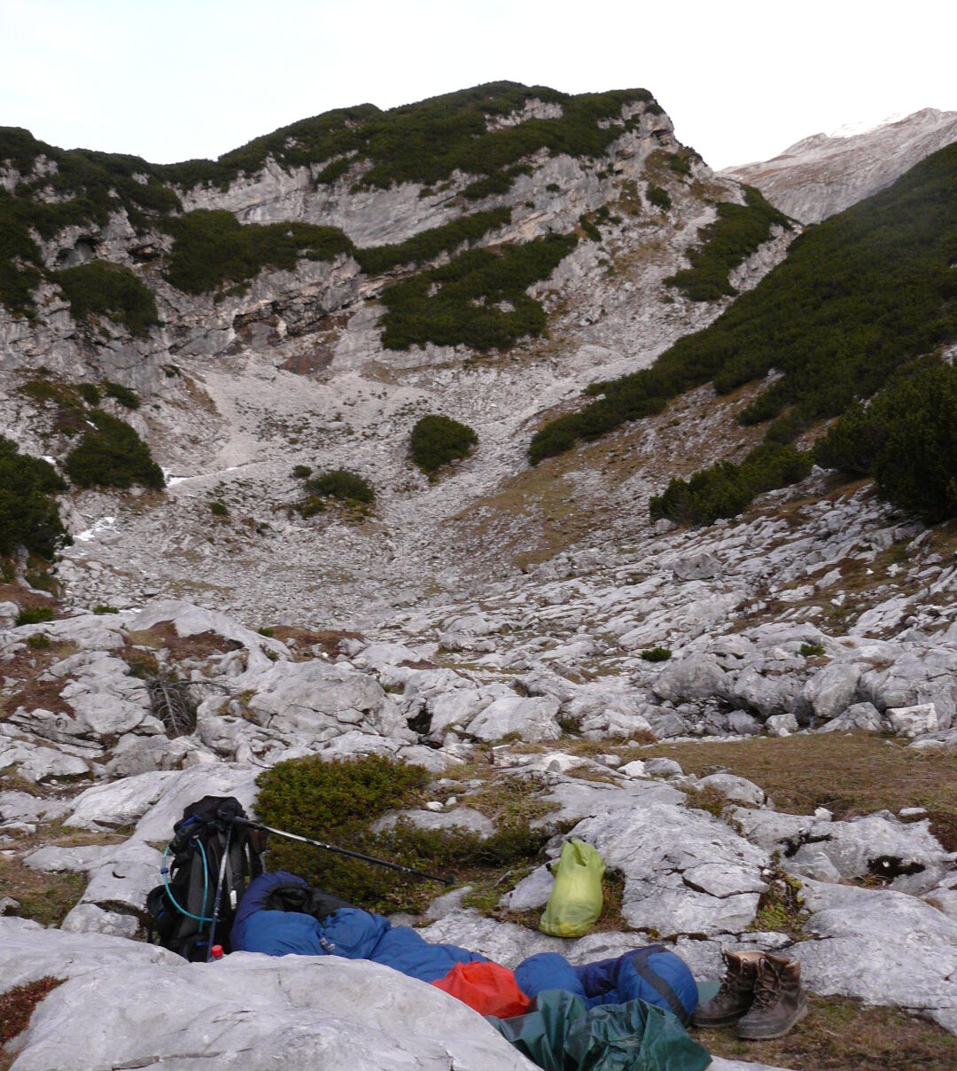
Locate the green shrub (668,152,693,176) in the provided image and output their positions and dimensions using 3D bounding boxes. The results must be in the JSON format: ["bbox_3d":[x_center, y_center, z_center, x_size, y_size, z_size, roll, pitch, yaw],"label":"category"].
[{"bbox_3d":[22.874,-41.917,150.000,2.800,2.700,2.600,0,0,0],"label":"green shrub"}]

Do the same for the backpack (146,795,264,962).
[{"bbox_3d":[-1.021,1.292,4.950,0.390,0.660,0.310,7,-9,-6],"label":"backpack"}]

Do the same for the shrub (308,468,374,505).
[{"bbox_3d":[-6.242,-2.186,60.000,3.000,1.500,2.500,0,0,0],"label":"shrub"}]

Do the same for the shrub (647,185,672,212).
[{"bbox_3d":[19.035,-35.599,140.000,2.600,2.600,2.400,0,0,0],"label":"shrub"}]

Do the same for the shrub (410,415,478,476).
[{"bbox_3d":[-1.814,-4.706,70.000,3.500,3.000,3.100,0,0,0],"label":"shrub"}]

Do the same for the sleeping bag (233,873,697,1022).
[{"bbox_3d":[-0.083,1.398,4.500,1.700,0.360,0.580,0,0,21],"label":"sleeping bag"}]

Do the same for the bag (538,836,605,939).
[{"bbox_3d":[0.351,1.315,4.950,0.240,0.360,0.190,3,-3,6],"label":"bag"}]

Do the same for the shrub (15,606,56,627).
[{"bbox_3d":[-5.837,1.058,17.500,0.500,0.260,0.420,0,0,0],"label":"shrub"}]

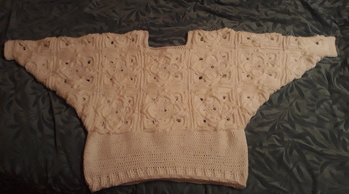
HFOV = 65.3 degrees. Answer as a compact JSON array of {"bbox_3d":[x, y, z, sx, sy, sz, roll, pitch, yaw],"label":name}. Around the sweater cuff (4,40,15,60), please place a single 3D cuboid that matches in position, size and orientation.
[{"bbox_3d":[-0.679,-0.190,1.128,0.038,0.022,0.105,-14,63,-7],"label":"sweater cuff"}]

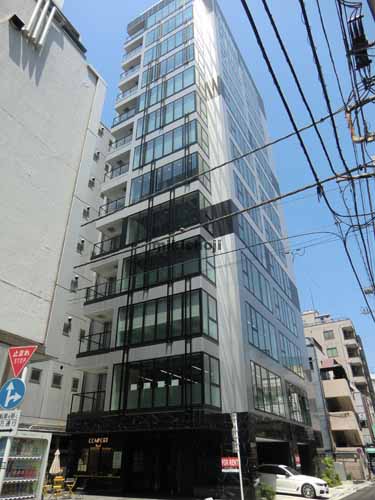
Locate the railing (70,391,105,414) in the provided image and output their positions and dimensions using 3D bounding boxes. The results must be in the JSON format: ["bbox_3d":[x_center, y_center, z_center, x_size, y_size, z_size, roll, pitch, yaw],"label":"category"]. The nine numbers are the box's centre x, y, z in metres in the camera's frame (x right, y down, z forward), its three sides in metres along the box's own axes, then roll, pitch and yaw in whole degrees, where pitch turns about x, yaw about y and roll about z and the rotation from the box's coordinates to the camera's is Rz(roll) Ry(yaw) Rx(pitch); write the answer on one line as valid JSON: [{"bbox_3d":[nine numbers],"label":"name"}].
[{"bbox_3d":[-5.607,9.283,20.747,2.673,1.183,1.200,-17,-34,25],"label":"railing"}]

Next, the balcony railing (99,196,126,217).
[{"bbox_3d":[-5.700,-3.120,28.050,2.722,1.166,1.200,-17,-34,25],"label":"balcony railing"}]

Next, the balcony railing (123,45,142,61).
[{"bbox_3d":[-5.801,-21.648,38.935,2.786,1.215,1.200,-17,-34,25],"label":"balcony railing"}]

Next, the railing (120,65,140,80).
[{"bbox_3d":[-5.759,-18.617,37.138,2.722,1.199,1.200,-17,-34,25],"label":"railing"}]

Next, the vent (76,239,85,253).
[{"bbox_3d":[-8.031,-0.351,26.056,0.150,0.950,0.640,-17,-34,25],"label":"vent"}]

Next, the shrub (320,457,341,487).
[{"bbox_3d":[9.412,14.667,22.909,1.000,1.500,1.000,-17,-34,25],"label":"shrub"}]

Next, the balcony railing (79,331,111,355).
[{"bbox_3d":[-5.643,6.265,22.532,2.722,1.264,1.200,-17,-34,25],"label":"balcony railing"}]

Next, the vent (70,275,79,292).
[{"bbox_3d":[-7.983,2.310,24.564,0.150,1.050,0.700,-17,-34,25],"label":"vent"}]

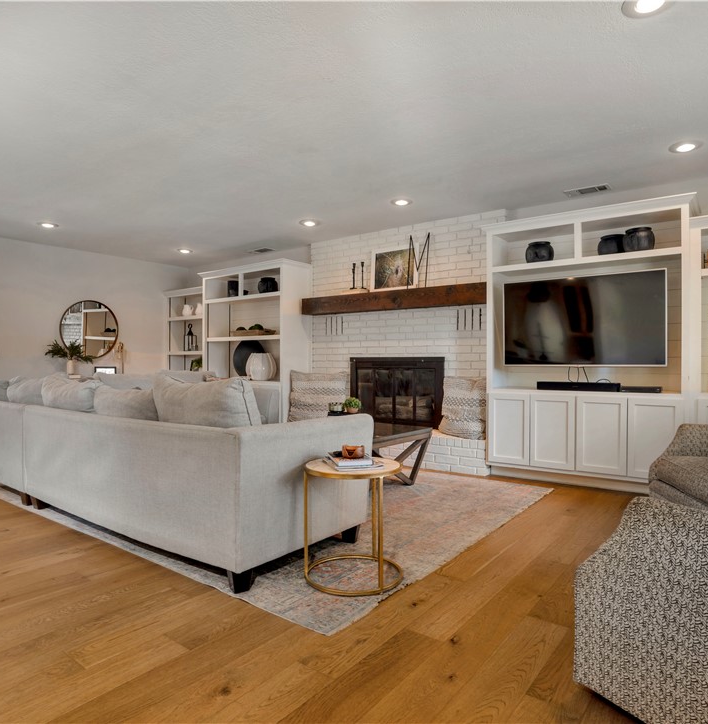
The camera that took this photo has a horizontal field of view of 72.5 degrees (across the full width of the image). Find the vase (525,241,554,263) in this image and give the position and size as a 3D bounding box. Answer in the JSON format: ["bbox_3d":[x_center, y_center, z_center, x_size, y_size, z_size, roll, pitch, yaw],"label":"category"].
[{"bbox_3d":[1.700,-0.995,4.415,0.245,0.190,0.245,0,0,35],"label":"vase"}]

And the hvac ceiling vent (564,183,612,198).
[{"bbox_3d":[2.056,-1.507,4.246,0.352,0.020,0.150,0,0,35],"label":"hvac ceiling vent"}]

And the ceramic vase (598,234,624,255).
[{"bbox_3d":[2.195,-0.980,4.095,0.235,0.190,0.235,0,0,35],"label":"ceramic vase"}]

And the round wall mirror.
[{"bbox_3d":[-3.631,-0.442,6.640,0.030,0.790,0.780,0,0,38],"label":"round wall mirror"}]

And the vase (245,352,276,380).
[{"bbox_3d":[-1.233,0.060,6.460,0.400,0.355,0.400,0,0,0],"label":"vase"}]

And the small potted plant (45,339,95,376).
[{"bbox_3d":[-3.673,-0.058,6.253,0.400,0.480,0.530,0,0,38],"label":"small potted plant"}]

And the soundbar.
[{"bbox_3d":[1.929,0.213,4.153,0.650,0.068,0.100,0,0,35],"label":"soundbar"}]

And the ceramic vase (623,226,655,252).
[{"bbox_3d":[2.342,-0.985,3.965,0.228,0.205,0.228,0,0,35],"label":"ceramic vase"}]

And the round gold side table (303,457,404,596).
[{"bbox_3d":[-0.004,0.770,2.346,0.470,0.540,0.470,0,0,0],"label":"round gold side table"}]

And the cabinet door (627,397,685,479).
[{"bbox_3d":[2.349,0.614,3.760,0.370,0.650,0.022,0,0,35],"label":"cabinet door"}]

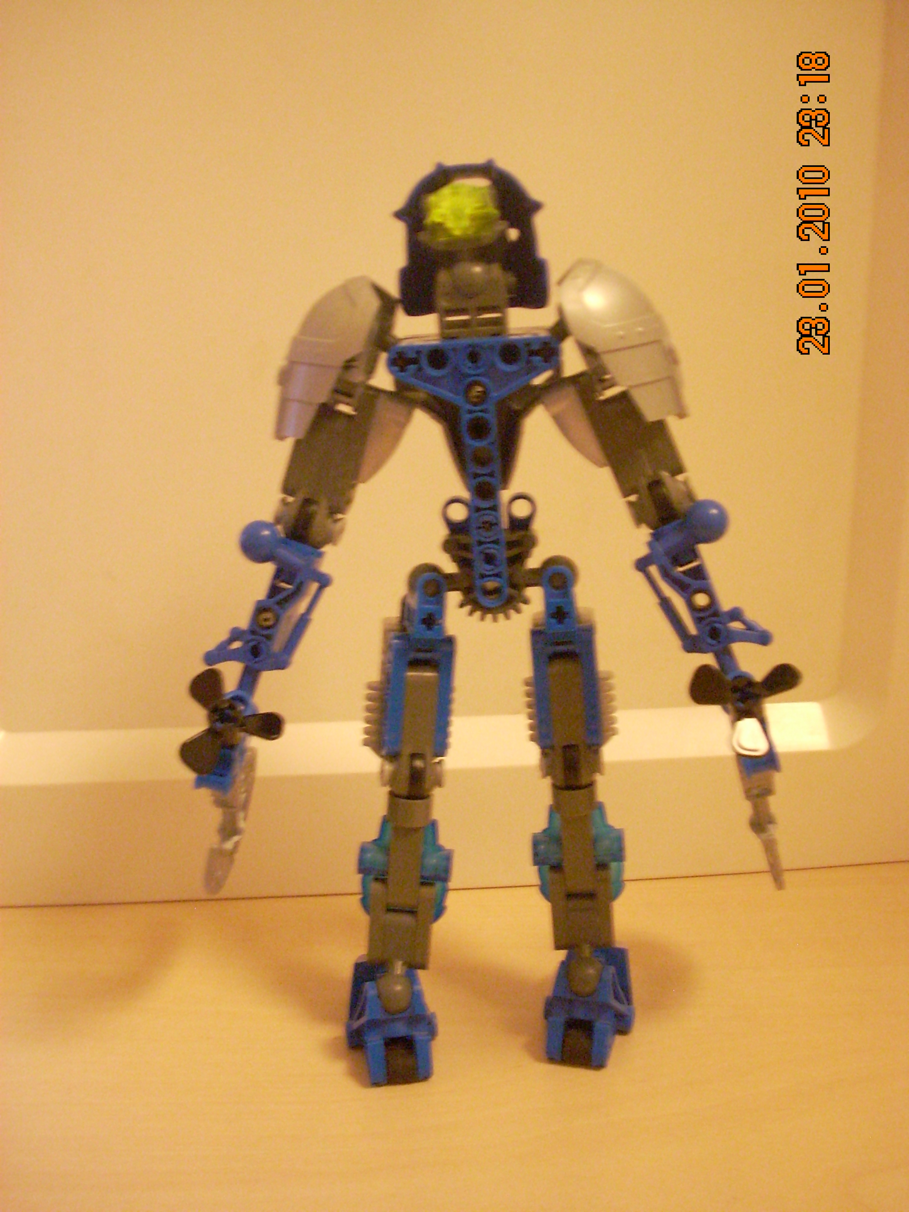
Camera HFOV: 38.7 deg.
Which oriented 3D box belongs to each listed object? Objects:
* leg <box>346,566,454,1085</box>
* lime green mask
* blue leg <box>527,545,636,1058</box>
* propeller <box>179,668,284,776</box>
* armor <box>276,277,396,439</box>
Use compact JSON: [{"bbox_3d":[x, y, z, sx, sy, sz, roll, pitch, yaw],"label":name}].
[{"bbox_3d":[-0.014,0.056,0.342,0.027,0.146,0.040,0,24,-10],"label":"leg"},{"bbox_3d":[0.002,-0.084,0.278,0.017,0.015,0.012,0,24,7],"label":"lime green mask"},{"bbox_3d":[0.033,0.053,0.344,0.027,0.144,0.040,-1,24,6],"label":"blue leg"},{"bbox_3d":[-0.050,0.025,0.289,0.024,0.024,0.009,1,10,9],"label":"propeller"},{"bbox_3d":[-0.027,-0.055,0.289,0.019,0.038,0.017,37,18,29],"label":"armor"}]

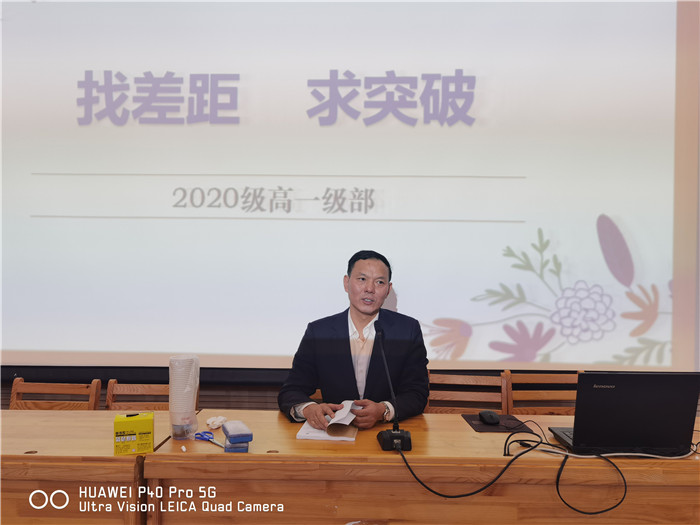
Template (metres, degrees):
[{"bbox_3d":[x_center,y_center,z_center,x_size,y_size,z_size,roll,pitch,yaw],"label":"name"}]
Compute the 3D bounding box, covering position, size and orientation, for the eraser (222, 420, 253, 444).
[{"bbox_3d":[-0.342,0.516,1.659,0.063,0.029,0.143,2,-2,-21],"label":"eraser"}]

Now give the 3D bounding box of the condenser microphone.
[{"bbox_3d":[0.133,0.376,1.728,0.110,0.380,0.190,1,-2,-9],"label":"condenser microphone"}]

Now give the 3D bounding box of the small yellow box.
[{"bbox_3d":[-0.633,0.506,1.608,0.104,0.093,0.086,2,-2,-20],"label":"small yellow box"}]

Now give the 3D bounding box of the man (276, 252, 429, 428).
[{"bbox_3d":[0.010,0.629,2.120,0.580,1.350,0.650,1,-2,2],"label":"man"}]

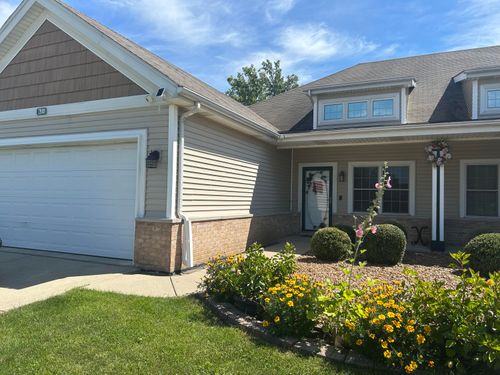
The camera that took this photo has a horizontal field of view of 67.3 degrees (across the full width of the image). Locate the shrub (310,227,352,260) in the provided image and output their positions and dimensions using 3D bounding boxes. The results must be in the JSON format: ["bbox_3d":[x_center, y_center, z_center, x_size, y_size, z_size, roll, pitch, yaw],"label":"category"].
[{"bbox_3d":[1.659,1.122,7.642,0.850,0.680,0.850,0,-2,24],"label":"shrub"}]

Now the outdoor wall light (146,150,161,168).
[{"bbox_3d":[-1.642,-0.472,6.284,0.180,0.310,0.190,0,-2,24],"label":"outdoor wall light"}]

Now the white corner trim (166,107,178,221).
[{"bbox_3d":[-1.287,-0.438,6.254,0.105,1.870,0.100,0,-2,24],"label":"white corner trim"}]

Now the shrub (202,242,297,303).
[{"bbox_3d":[-0.006,1.054,4.880,1.200,0.680,0.950,1,-2,0],"label":"shrub"}]

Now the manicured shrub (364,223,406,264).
[{"bbox_3d":[2.607,1.087,7.225,0.820,0.760,0.820,0,-2,24],"label":"manicured shrub"}]

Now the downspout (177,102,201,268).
[{"bbox_3d":[-1.012,-0.042,6.315,0.420,2.750,0.170,0,-2,24],"label":"downspout"}]

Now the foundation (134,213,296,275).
[{"bbox_3d":[-0.325,1.092,9.243,0.820,0.860,6.480,0,-2,24],"label":"foundation"}]

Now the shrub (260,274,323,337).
[{"bbox_3d":[0.412,1.122,3.729,0.600,0.520,0.550,1,-2,0],"label":"shrub"}]

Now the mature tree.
[{"bbox_3d":[1.008,-3.622,28.129,6.500,11.670,6.500,1,-2,0],"label":"mature tree"}]

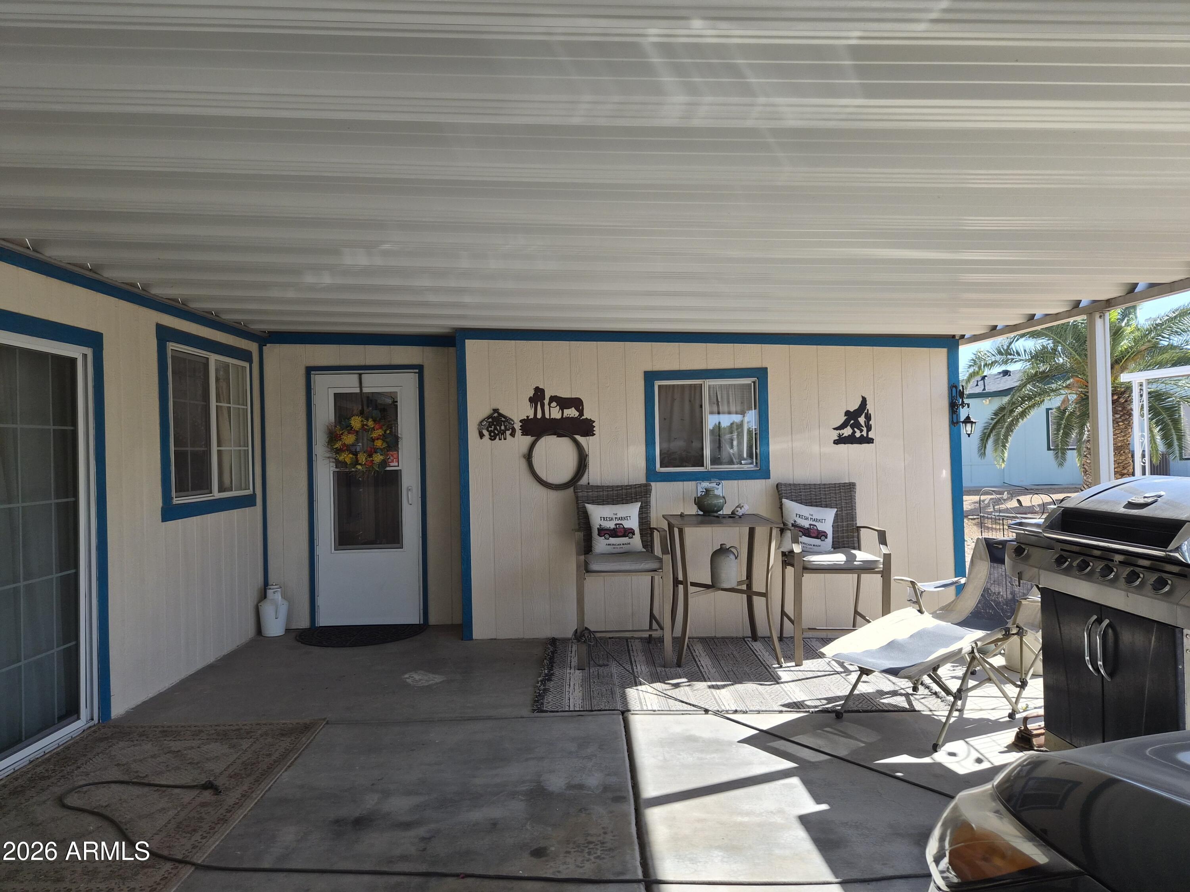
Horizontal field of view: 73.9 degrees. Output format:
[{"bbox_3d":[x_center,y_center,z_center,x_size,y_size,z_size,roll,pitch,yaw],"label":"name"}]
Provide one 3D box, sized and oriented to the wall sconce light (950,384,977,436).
[{"bbox_3d":[2.641,-0.258,5.650,0.120,0.398,0.265,-2,0,2],"label":"wall sconce light"}]

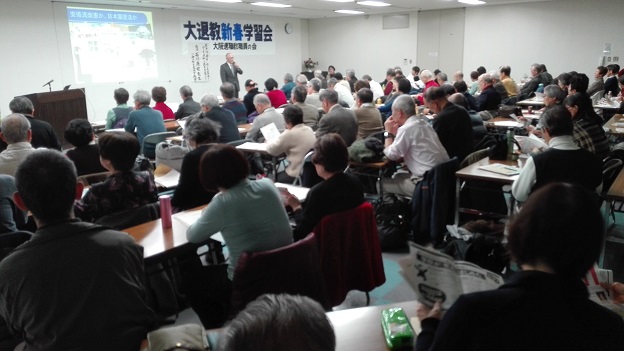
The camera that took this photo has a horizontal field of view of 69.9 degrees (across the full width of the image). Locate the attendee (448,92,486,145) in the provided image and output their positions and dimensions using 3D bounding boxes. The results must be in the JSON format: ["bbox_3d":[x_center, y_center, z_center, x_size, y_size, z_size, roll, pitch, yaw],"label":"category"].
[{"bbox_3d":[1.628,-0.288,4.895,0.800,1.199,0.500,12,20,38],"label":"attendee"}]

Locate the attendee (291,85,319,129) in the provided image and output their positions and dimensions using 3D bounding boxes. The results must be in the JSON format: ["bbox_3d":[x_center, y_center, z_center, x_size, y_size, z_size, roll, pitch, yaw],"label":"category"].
[{"bbox_3d":[-0.228,-0.572,5.993,0.700,1.230,0.470,12,20,41],"label":"attendee"}]

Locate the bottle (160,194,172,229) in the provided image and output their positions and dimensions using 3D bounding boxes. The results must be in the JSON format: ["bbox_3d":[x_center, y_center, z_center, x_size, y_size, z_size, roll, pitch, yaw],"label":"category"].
[{"bbox_3d":[-0.808,0.203,2.480,0.067,0.190,0.067,-1,15,0],"label":"bottle"}]

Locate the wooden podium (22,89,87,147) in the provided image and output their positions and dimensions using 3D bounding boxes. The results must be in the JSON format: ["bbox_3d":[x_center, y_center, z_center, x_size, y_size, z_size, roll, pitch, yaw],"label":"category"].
[{"bbox_3d":[-4.141,-0.800,7.226,0.500,1.120,1.080,3,15,15],"label":"wooden podium"}]

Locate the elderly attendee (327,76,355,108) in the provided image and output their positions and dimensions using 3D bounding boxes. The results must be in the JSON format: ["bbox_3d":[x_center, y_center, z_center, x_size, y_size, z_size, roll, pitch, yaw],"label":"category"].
[{"bbox_3d":[0.433,-1.325,8.838,0.700,1.180,0.460,12,20,41],"label":"elderly attendee"}]

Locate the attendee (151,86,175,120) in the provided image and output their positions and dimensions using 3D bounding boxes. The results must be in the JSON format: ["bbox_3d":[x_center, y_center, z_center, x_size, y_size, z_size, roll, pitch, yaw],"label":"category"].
[{"bbox_3d":[-2.078,-0.607,6.149,0.480,1.212,0.780,-13,19,-36],"label":"attendee"}]

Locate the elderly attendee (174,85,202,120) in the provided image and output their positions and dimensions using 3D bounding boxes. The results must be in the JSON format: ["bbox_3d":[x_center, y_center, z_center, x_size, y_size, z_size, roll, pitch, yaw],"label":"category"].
[{"bbox_3d":[-1.950,-0.799,6.991,0.480,1.195,0.780,-14,20,-40],"label":"elderly attendee"}]

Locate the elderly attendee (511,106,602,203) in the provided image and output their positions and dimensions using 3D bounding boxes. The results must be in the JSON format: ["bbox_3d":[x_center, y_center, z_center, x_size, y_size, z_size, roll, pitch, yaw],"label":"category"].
[{"bbox_3d":[1.731,0.108,3.331,0.530,1.252,0.800,-10,17,-29],"label":"elderly attendee"}]

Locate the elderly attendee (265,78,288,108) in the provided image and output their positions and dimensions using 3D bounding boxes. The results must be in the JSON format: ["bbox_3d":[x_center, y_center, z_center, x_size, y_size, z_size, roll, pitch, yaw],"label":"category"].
[{"bbox_3d":[-0.799,-1.097,7.957,0.700,1.240,0.460,12,20,41],"label":"elderly attendee"}]

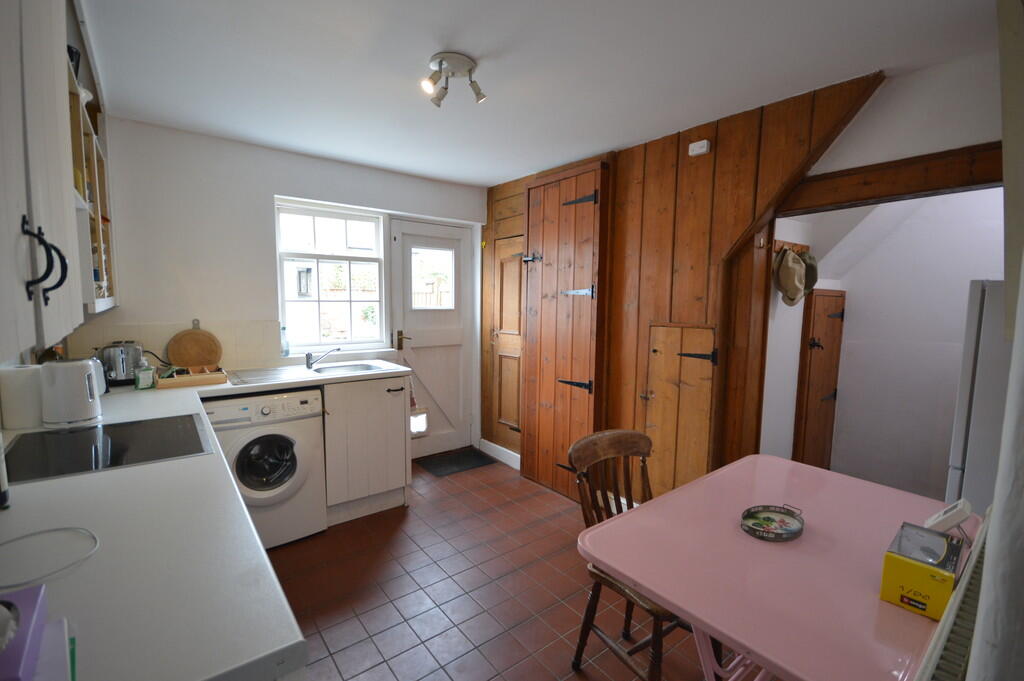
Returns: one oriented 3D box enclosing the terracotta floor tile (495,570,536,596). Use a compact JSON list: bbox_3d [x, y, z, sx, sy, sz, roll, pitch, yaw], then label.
[{"bbox_3d":[0.018,1.193,2.104,0.149,0.013,0.149,-3,6,-38],"label":"terracotta floor tile"}]

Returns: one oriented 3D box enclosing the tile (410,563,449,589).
[{"bbox_3d":[-0.414,1.179,2.137,0.150,0.012,0.150,-4,7,-39],"label":"tile"}]

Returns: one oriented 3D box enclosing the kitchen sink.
[{"bbox_3d":[-1.104,0.273,2.854,0.410,0.160,0.360,-3,6,-37],"label":"kitchen sink"}]

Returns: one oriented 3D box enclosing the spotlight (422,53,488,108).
[{"bbox_3d":[-0.236,-1.071,1.782,0.270,0.165,0.230,0,5,-8],"label":"spotlight"}]

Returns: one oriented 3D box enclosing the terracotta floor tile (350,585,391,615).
[{"bbox_3d":[-0.656,1.196,1.962,0.149,0.013,0.149,-3,6,-38],"label":"terracotta floor tile"}]

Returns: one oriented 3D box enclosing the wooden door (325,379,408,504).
[{"bbox_3d":[-0.900,0.614,2.668,0.500,0.730,0.025,-3,6,-37],"label":"wooden door"}]

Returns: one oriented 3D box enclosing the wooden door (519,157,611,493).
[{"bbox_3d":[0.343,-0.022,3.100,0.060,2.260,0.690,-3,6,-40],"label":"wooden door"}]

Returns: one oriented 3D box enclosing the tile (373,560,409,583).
[{"bbox_3d":[-0.630,1.173,2.163,0.150,0.012,0.150,-4,7,-39],"label":"tile"}]

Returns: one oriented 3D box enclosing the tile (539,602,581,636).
[{"bbox_3d":[0.210,1.210,1.850,0.150,0.012,0.150,-4,7,-39],"label":"tile"}]

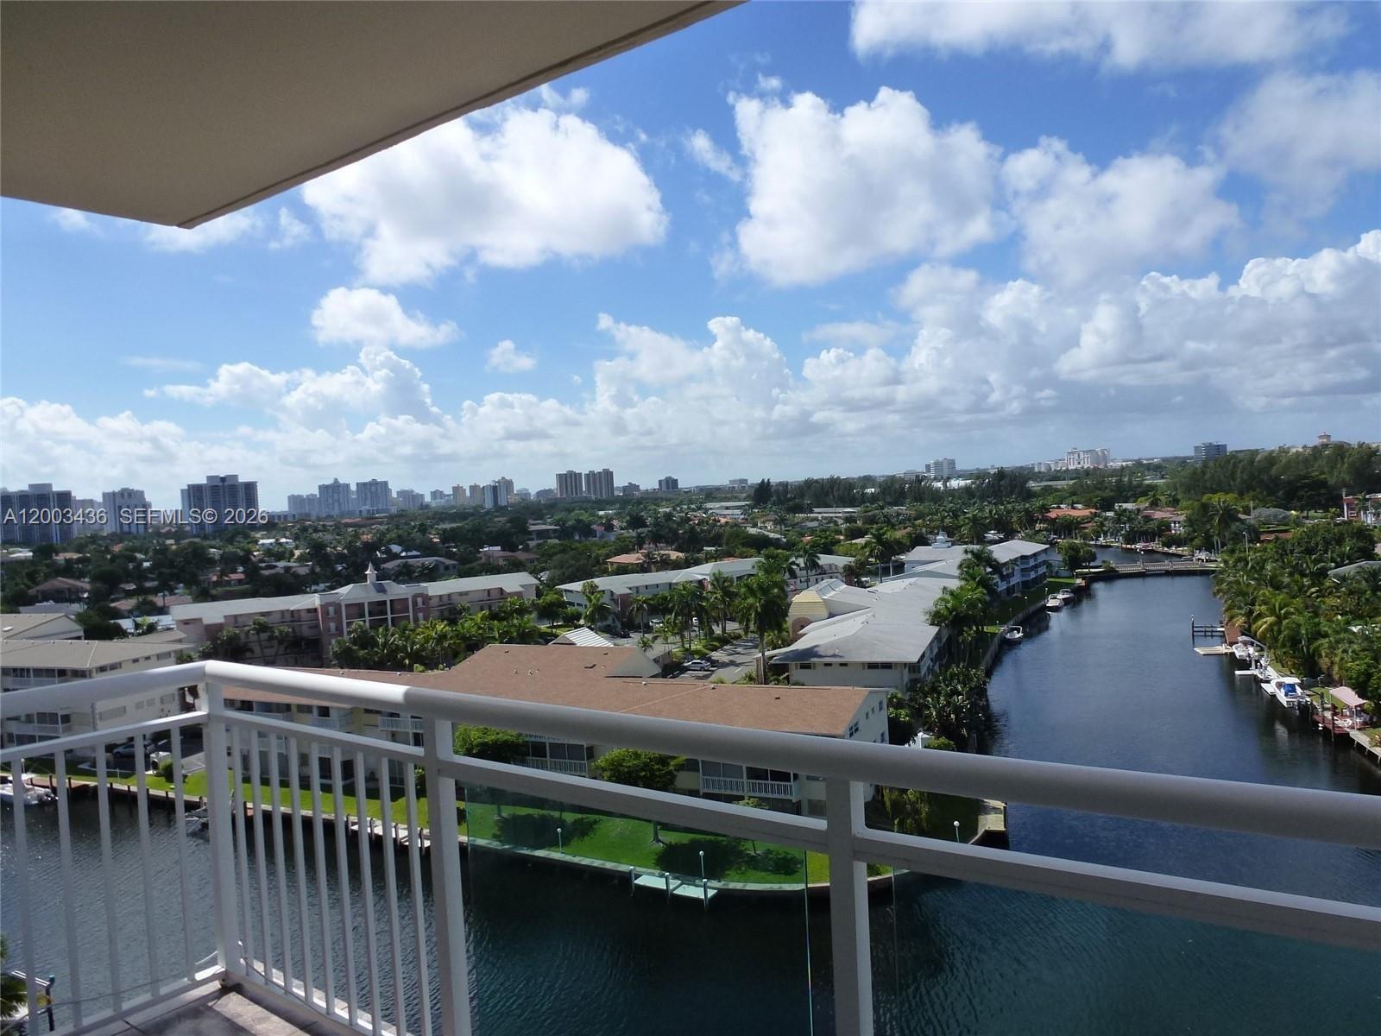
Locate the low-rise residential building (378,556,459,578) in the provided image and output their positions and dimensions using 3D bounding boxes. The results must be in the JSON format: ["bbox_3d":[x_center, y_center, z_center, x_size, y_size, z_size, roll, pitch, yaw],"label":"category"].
[{"bbox_3d":[-107.271,19.746,377.666,28.000,8.200,15.000,-4,2,-18],"label":"low-rise residential building"}]

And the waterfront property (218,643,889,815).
[{"bbox_3d":[-16.628,21.865,109.186,78.000,11.400,26.000,-3,2,24],"label":"waterfront property"}]

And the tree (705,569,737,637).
[{"bbox_3d":[6.112,16.737,183.760,6.100,13.210,6.100,-4,2,0],"label":"tree"}]

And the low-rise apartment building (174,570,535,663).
[{"bbox_3d":[-64.743,18.394,191.797,67.500,18.300,18.000,-4,2,-22],"label":"low-rise apartment building"}]

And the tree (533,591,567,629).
[{"bbox_3d":[-31.040,20.169,211.907,6.690,7.940,6.690,-3,2,0],"label":"tree"}]

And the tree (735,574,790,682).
[{"bbox_3d":[9.673,16.354,126.715,7.000,17.760,7.000,-4,2,0],"label":"tree"}]

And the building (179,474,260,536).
[{"bbox_3d":[-458.853,-7.879,936.063,67.000,65.500,26.000,-5,2,-25],"label":"building"}]

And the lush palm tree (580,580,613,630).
[{"bbox_3d":[-19.983,18.762,201.190,6.500,11.290,6.500,-4,2,0],"label":"lush palm tree"}]

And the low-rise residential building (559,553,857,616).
[{"bbox_3d":[6.410,15.867,226.690,72.000,12.000,20.000,-5,2,-29],"label":"low-rise residential building"}]

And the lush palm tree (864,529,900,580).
[{"bbox_3d":[49.350,10.564,248.678,8.400,15.230,8.400,-4,2,0],"label":"lush palm tree"}]

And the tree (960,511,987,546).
[{"bbox_3d":[97.445,4.970,328.639,8.800,14.350,8.800,-4,2,0],"label":"tree"}]

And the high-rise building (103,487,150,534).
[{"bbox_3d":[-697.591,-1.759,1184.132,44.000,70.000,30.000,-5,2,-37],"label":"high-rise building"}]

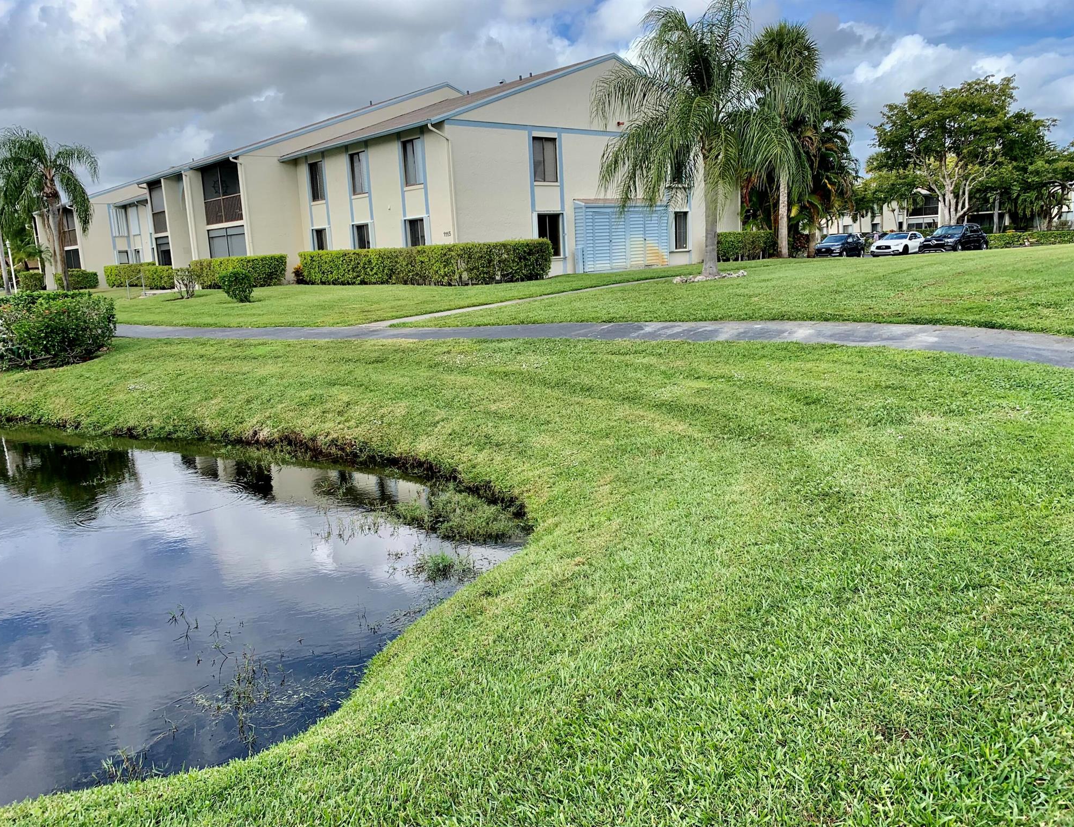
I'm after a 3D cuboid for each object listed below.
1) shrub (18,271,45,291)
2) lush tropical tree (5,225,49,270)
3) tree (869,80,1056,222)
[{"bbox_3d":[-39.560,-10.372,65.065,1.224,1.428,3.366,-12,15,-40],"label":"shrub"},{"bbox_3d":[-40.292,-12.330,65.733,3.449,5.078,3.449,-9,13,-30],"label":"lush tropical tree"},{"bbox_3d":[33.767,-20.008,66.109,12.600,13.160,12.000,3,12,25],"label":"tree"}]

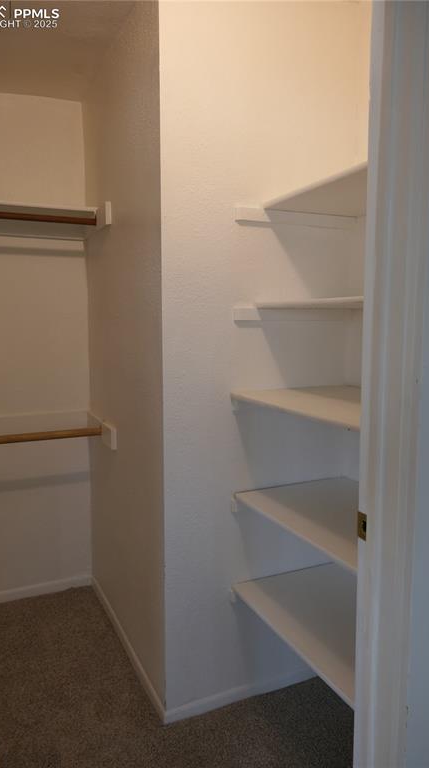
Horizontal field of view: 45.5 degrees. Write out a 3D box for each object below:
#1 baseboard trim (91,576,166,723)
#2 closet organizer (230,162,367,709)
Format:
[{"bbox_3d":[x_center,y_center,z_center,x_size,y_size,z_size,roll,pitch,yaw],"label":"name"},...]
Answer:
[{"bbox_3d":[-0.398,1.086,2.208,0.013,0.050,1.044,-3,7,-26],"label":"baseboard trim"},{"bbox_3d":[0.428,0.107,1.548,0.500,1.377,0.665,-3,7,-25],"label":"closet organizer"}]

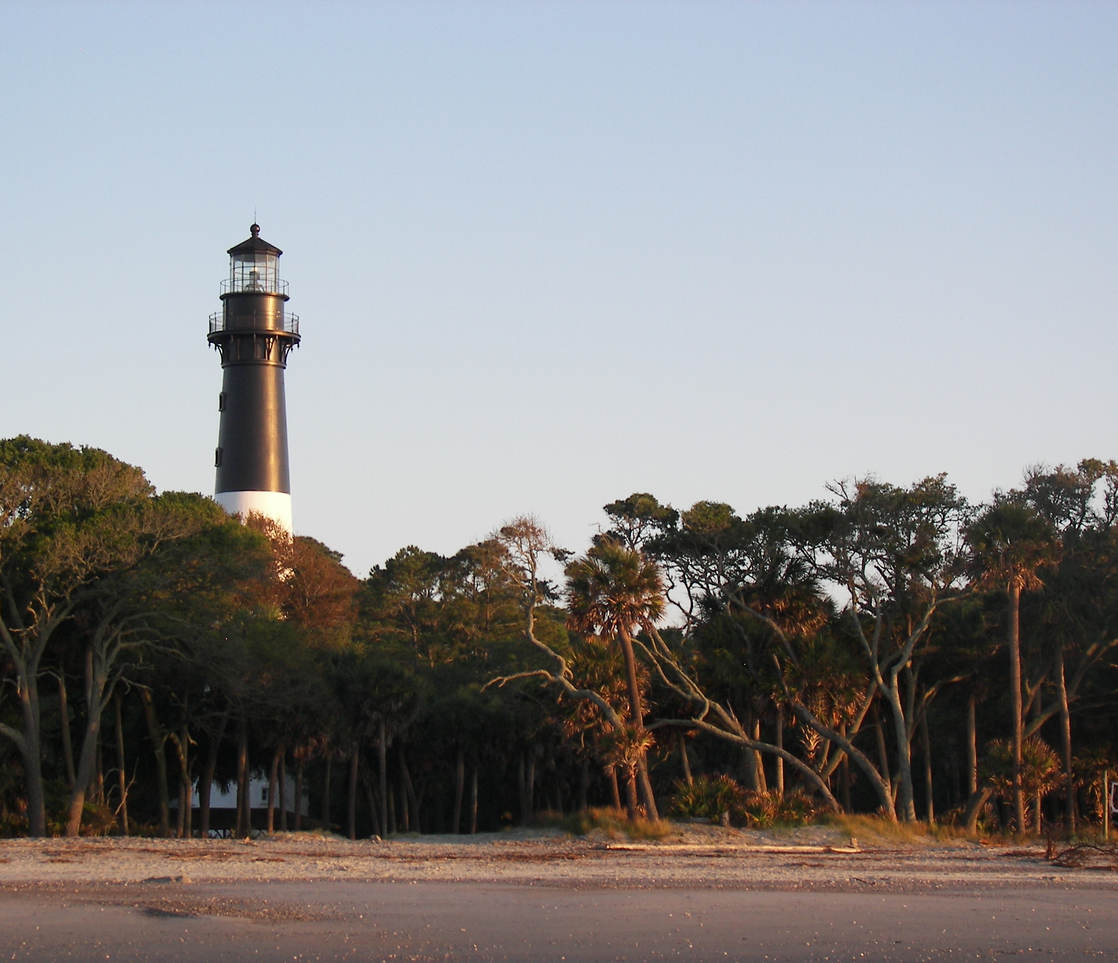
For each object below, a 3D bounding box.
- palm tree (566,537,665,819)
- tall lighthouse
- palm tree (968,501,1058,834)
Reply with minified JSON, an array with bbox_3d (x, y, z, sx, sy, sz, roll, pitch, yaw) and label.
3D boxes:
[{"bbox_3d":[1.850,6.520,119.910,3.280,9.390,3.280,0,-5,0],"label":"palm tree"},{"bbox_3d":[-20.670,2.600,246.830,7.800,40.590,7.800,0,-5,0],"label":"tall lighthouse"},{"bbox_3d":[15.460,6.350,123.950,3.040,11.420,3.040,0,-5,0],"label":"palm tree"}]

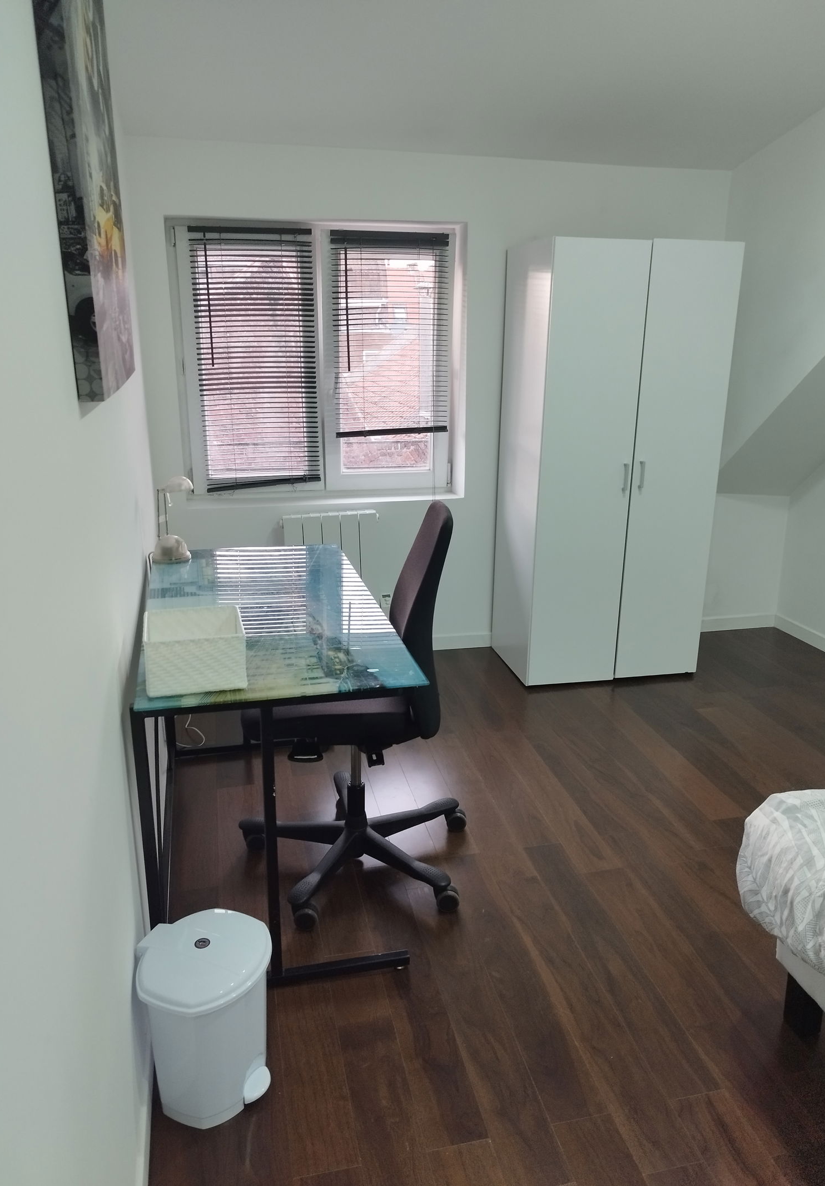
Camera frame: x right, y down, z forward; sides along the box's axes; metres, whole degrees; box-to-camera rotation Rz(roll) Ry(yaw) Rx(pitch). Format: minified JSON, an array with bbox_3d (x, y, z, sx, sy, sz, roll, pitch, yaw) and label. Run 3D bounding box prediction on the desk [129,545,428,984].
[{"bbox_3d":[-0.404,0.383,2.410,0.615,0.733,1.225,-4,18,-13],"label":"desk"}]

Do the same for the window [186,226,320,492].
[{"bbox_3d":[-0.645,-0.950,3.575,0.530,1.070,0.080,-4,18,-13],"label":"window"}]

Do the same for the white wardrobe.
[{"bbox_3d":[0.815,-0.532,3.657,0.790,1.765,0.545,-4,18,-13],"label":"white wardrobe"}]

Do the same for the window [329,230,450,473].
[{"bbox_3d":[-0.086,-1.019,3.694,0.520,1.010,0.080,-4,18,-13],"label":"window"}]

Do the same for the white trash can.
[{"bbox_3d":[-0.394,0.833,1.649,0.250,0.320,0.250,7,18,19],"label":"white trash can"}]

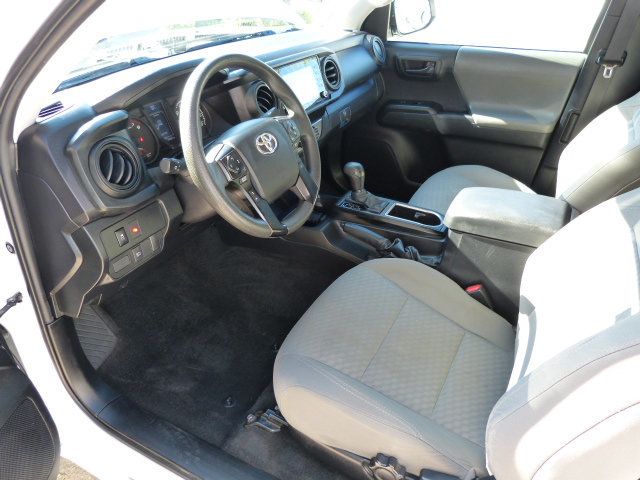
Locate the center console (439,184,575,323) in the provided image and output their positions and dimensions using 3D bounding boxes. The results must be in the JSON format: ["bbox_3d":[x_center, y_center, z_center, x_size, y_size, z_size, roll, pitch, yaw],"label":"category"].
[{"bbox_3d":[0.482,0.038,1.200,0.285,0.290,0.205,15,35,24],"label":"center console"}]

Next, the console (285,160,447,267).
[{"bbox_3d":[0.141,-0.070,1.266,0.450,0.220,0.225,15,35,24],"label":"console"}]

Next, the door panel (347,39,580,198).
[{"bbox_3d":[0.490,-0.452,1.868,0.910,0.640,0.140,15,35,24],"label":"door panel"}]

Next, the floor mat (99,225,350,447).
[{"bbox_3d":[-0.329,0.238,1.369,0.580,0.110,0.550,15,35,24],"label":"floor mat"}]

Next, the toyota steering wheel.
[{"bbox_3d":[-0.135,-0.186,0.955,0.110,0.380,0.380,-11,22,37],"label":"toyota steering wheel"}]

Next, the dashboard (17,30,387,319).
[{"bbox_3d":[-0.208,-0.353,1.393,0.440,0.445,1.420,15,35,24],"label":"dashboard"}]

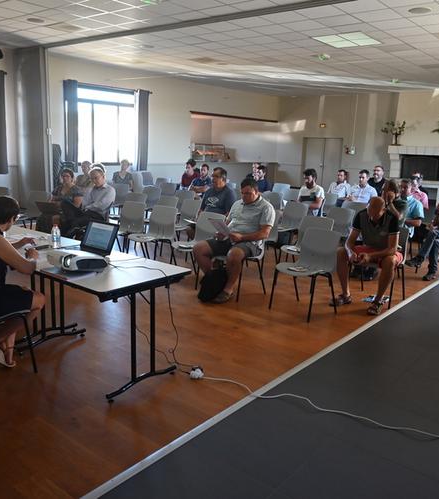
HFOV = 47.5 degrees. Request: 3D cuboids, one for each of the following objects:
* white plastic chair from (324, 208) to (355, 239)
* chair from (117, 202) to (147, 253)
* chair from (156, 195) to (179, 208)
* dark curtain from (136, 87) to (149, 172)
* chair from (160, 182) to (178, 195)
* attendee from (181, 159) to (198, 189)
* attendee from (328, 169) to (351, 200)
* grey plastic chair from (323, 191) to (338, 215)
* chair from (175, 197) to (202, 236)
[{"bbox_3d":[1.586,-0.131,6.870,0.520,0.810,0.530,12,16,40],"label":"white plastic chair"},{"bbox_3d":[-1.333,-0.219,6.798,0.500,0.810,0.520,12,15,39],"label":"chair"},{"bbox_3d":[-0.948,-0.375,7.479,0.500,0.810,0.530,12,15,38],"label":"chair"},{"bbox_3d":[-2.112,-3.282,13.836,0.140,2.170,0.360,12,15,38],"label":"dark curtain"},{"bbox_3d":[-1.126,-0.889,9.854,0.500,0.800,0.510,10,14,32],"label":"chair"},{"bbox_3d":[-0.824,-1.226,10.367,0.500,1.280,0.800,12,15,38],"label":"attendee"},{"bbox_3d":[2.232,-0.950,9.765,0.500,1.220,0.800,13,16,41],"label":"attendee"},{"bbox_3d":[1.847,-0.611,9.115,0.500,0.800,0.510,13,16,41],"label":"grey plastic chair"},{"bbox_3d":[-0.572,-0.323,7.405,0.500,0.810,0.520,11,15,39],"label":"chair"}]

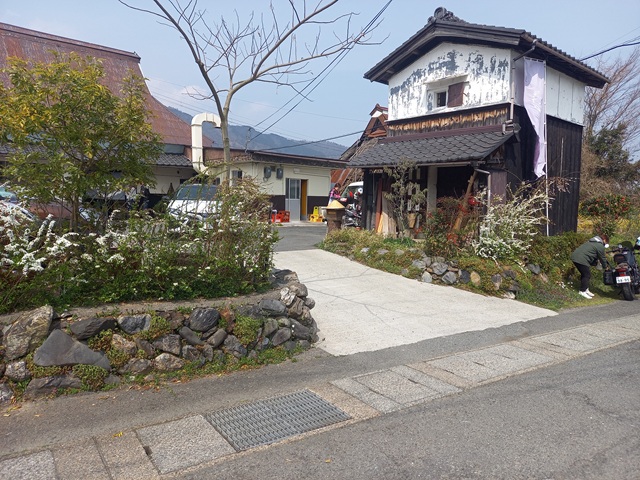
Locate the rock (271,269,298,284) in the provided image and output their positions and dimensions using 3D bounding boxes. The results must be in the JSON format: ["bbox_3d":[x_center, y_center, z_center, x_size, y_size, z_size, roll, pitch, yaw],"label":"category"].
[{"bbox_3d":[-0.448,0.474,6.000,0.320,0.190,0.250,-3,7,-35],"label":"rock"}]

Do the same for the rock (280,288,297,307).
[{"bbox_3d":[-0.354,0.636,5.200,0.160,0.200,0.170,6,8,45],"label":"rock"}]

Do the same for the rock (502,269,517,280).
[{"bbox_3d":[3.362,0.612,8.200,0.250,0.200,0.200,3,6,20],"label":"rock"}]

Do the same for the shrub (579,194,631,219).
[{"bbox_3d":[9.118,-1.065,14.800,1.550,0.880,1.300,3,5,27],"label":"shrub"}]

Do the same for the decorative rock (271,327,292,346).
[{"bbox_3d":[-0.449,1.125,5.389,0.259,0.215,0.175,-2,6,-23],"label":"decorative rock"}]

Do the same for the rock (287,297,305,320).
[{"bbox_3d":[-0.309,0.865,5.834,0.233,0.279,0.170,-2,6,-23],"label":"rock"}]

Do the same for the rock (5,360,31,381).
[{"bbox_3d":[-2.618,1.129,4.000,0.210,0.170,0.170,-2,6,-22],"label":"rock"}]

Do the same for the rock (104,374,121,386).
[{"bbox_3d":[-1.794,1.211,3.997,0.126,0.083,0.092,-2,6,-35],"label":"rock"}]

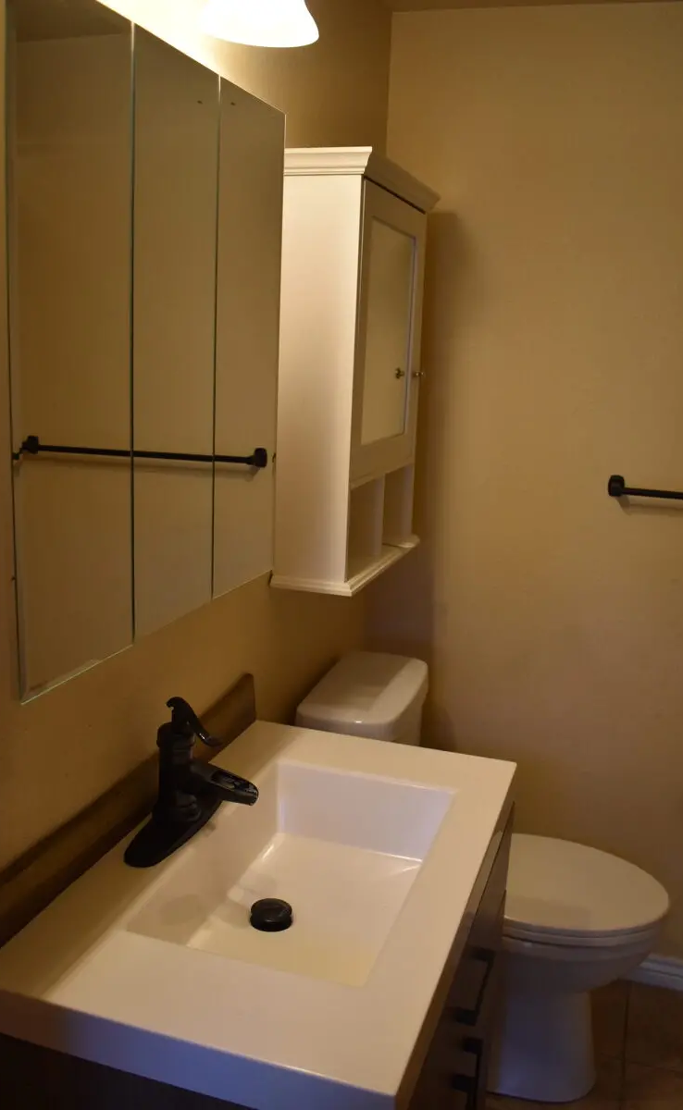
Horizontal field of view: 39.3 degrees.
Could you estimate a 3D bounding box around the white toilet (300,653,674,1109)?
[{"bbox_3d":[0.314,0.719,2.103,0.767,0.819,0.425,6,13,17],"label":"white toilet"}]

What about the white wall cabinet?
[{"bbox_3d":[0.042,-0.364,1.953,0.163,0.777,0.531,6,13,17],"label":"white wall cabinet"}]

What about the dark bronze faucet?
[{"bbox_3d":[-0.194,0.299,1.343,0.166,0.195,0.236,6,13,17],"label":"dark bronze faucet"}]

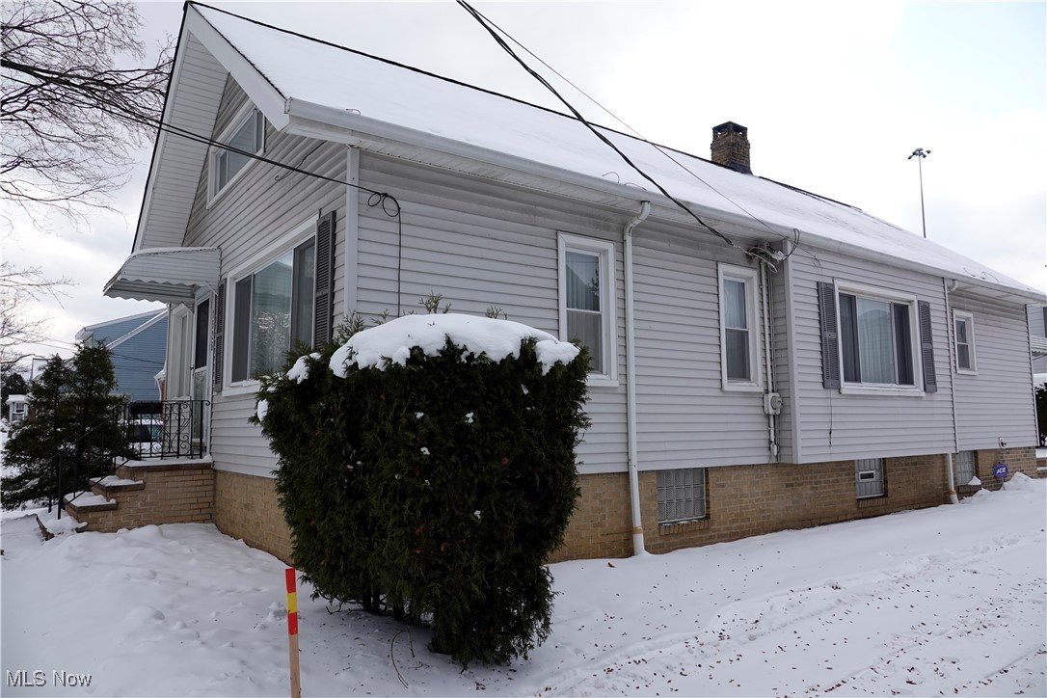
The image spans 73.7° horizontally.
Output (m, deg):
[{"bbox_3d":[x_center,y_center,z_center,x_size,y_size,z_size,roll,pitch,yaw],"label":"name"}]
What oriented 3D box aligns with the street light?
[{"bbox_3d":[42.987,-6.130,73.865,2.400,31.500,2.400,4,-8,-35],"label":"street light"}]

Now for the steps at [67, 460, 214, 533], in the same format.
[{"bbox_3d":[-4.812,1.777,8.685,1.400,0.760,1.480,4,-8,-37],"label":"steps"}]

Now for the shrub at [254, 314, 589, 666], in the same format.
[{"bbox_3d":[-0.775,0.814,4.468,1.400,2.040,2.000,4,-8,-35],"label":"shrub"}]

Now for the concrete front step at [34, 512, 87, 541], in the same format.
[{"bbox_3d":[-5.461,2.115,8.245,0.380,0.150,1.700,4,-8,-37],"label":"concrete front step"}]

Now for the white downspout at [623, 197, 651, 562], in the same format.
[{"bbox_3d":[1.220,0.297,7.151,0.100,3.600,0.360,4,-8,-35],"label":"white downspout"}]

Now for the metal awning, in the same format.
[{"bbox_3d":[-4.723,-0.975,9.093,1.110,0.590,1.400,4,-8,-37],"label":"metal awning"}]

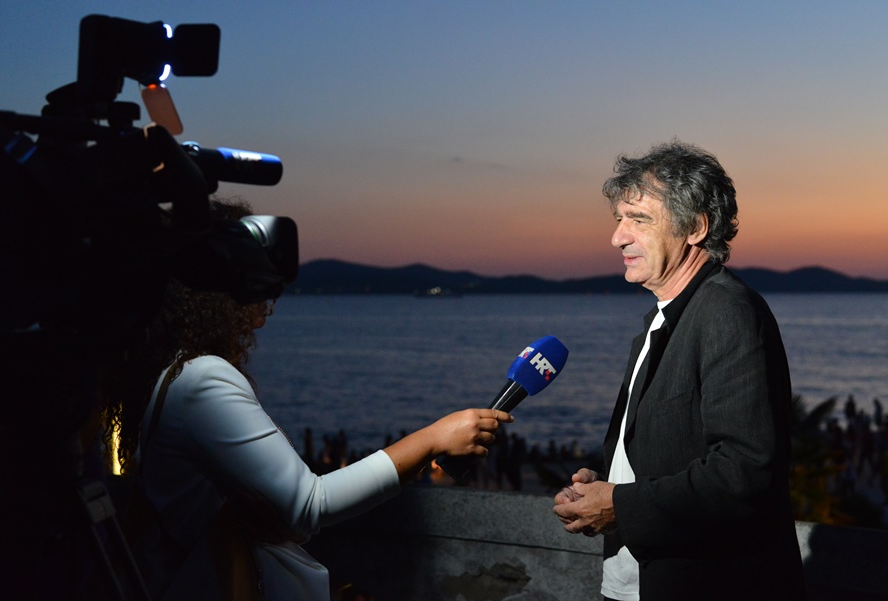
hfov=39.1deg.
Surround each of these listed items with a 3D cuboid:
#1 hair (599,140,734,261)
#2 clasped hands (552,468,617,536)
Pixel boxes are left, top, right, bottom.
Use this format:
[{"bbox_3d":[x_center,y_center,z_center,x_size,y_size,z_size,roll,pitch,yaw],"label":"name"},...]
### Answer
[{"bbox_3d":[0.435,-0.187,2.400,0.252,0.232,0.205,0,0,-14],"label":"hair"},{"bbox_3d":[0.265,0.380,2.350,0.125,0.125,0.140,0,0,-16],"label":"clasped hands"}]

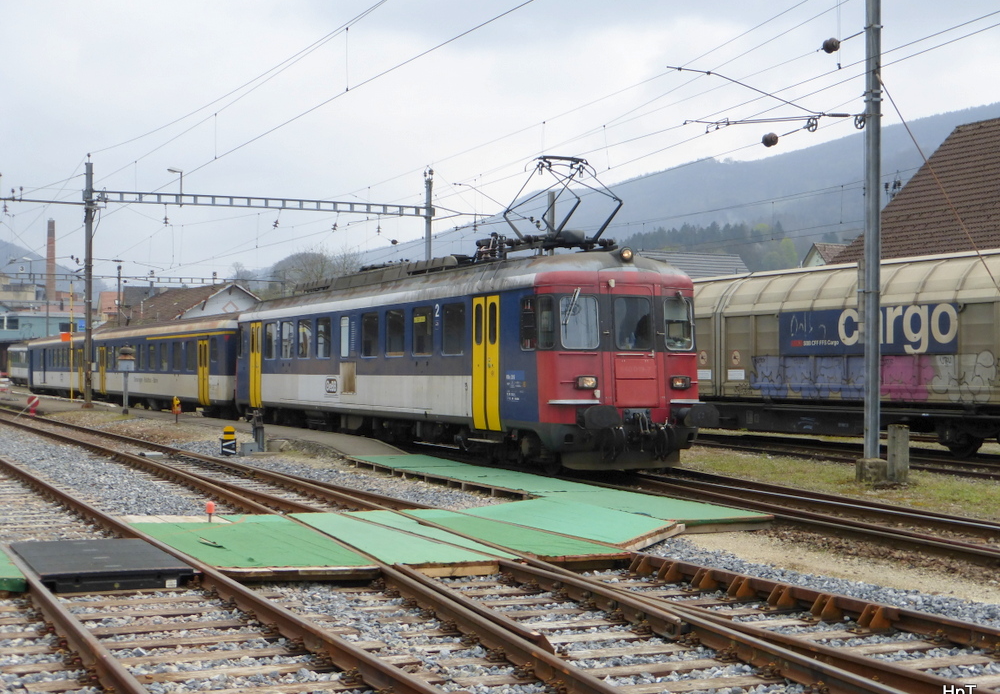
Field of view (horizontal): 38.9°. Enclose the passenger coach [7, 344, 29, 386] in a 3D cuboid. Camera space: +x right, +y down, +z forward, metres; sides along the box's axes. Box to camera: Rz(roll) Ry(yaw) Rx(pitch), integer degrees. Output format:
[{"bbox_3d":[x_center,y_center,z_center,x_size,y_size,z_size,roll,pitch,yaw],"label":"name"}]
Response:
[{"bbox_3d":[-35.653,1.457,110.780,2.850,3.720,24.000,1,-1,-25],"label":"passenger coach"}]

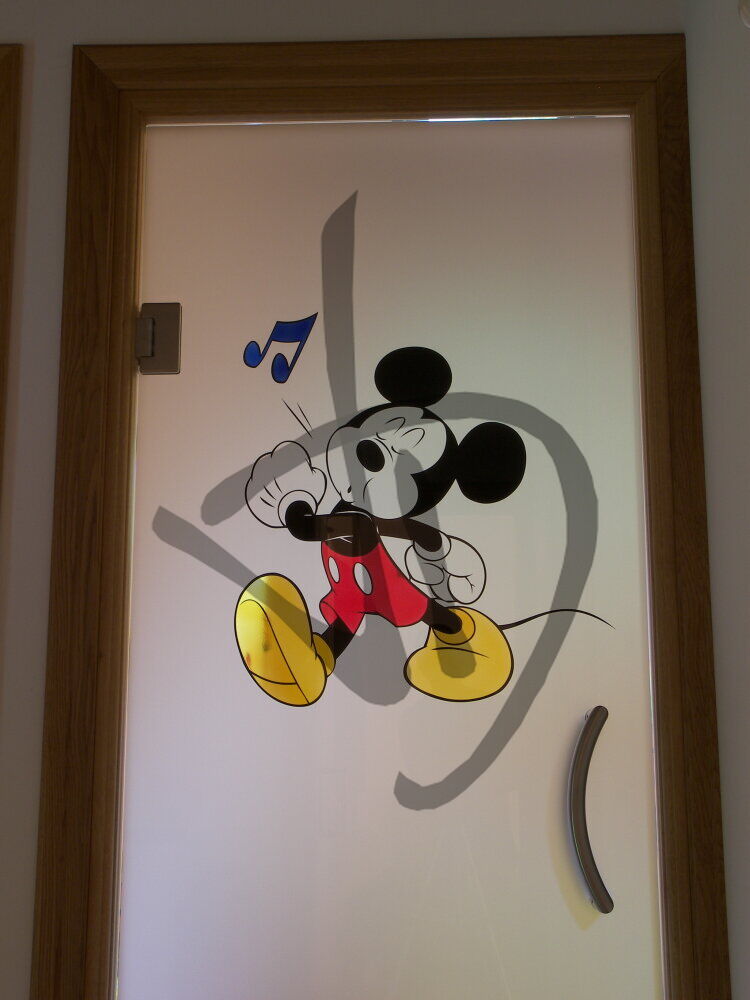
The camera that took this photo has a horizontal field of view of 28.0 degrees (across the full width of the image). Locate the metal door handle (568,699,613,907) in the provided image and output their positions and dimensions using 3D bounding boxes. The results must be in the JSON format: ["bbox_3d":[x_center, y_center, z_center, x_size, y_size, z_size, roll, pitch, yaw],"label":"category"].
[{"bbox_3d":[0.259,0.374,1.824,0.051,0.245,0.060,0,-12,2],"label":"metal door handle"}]

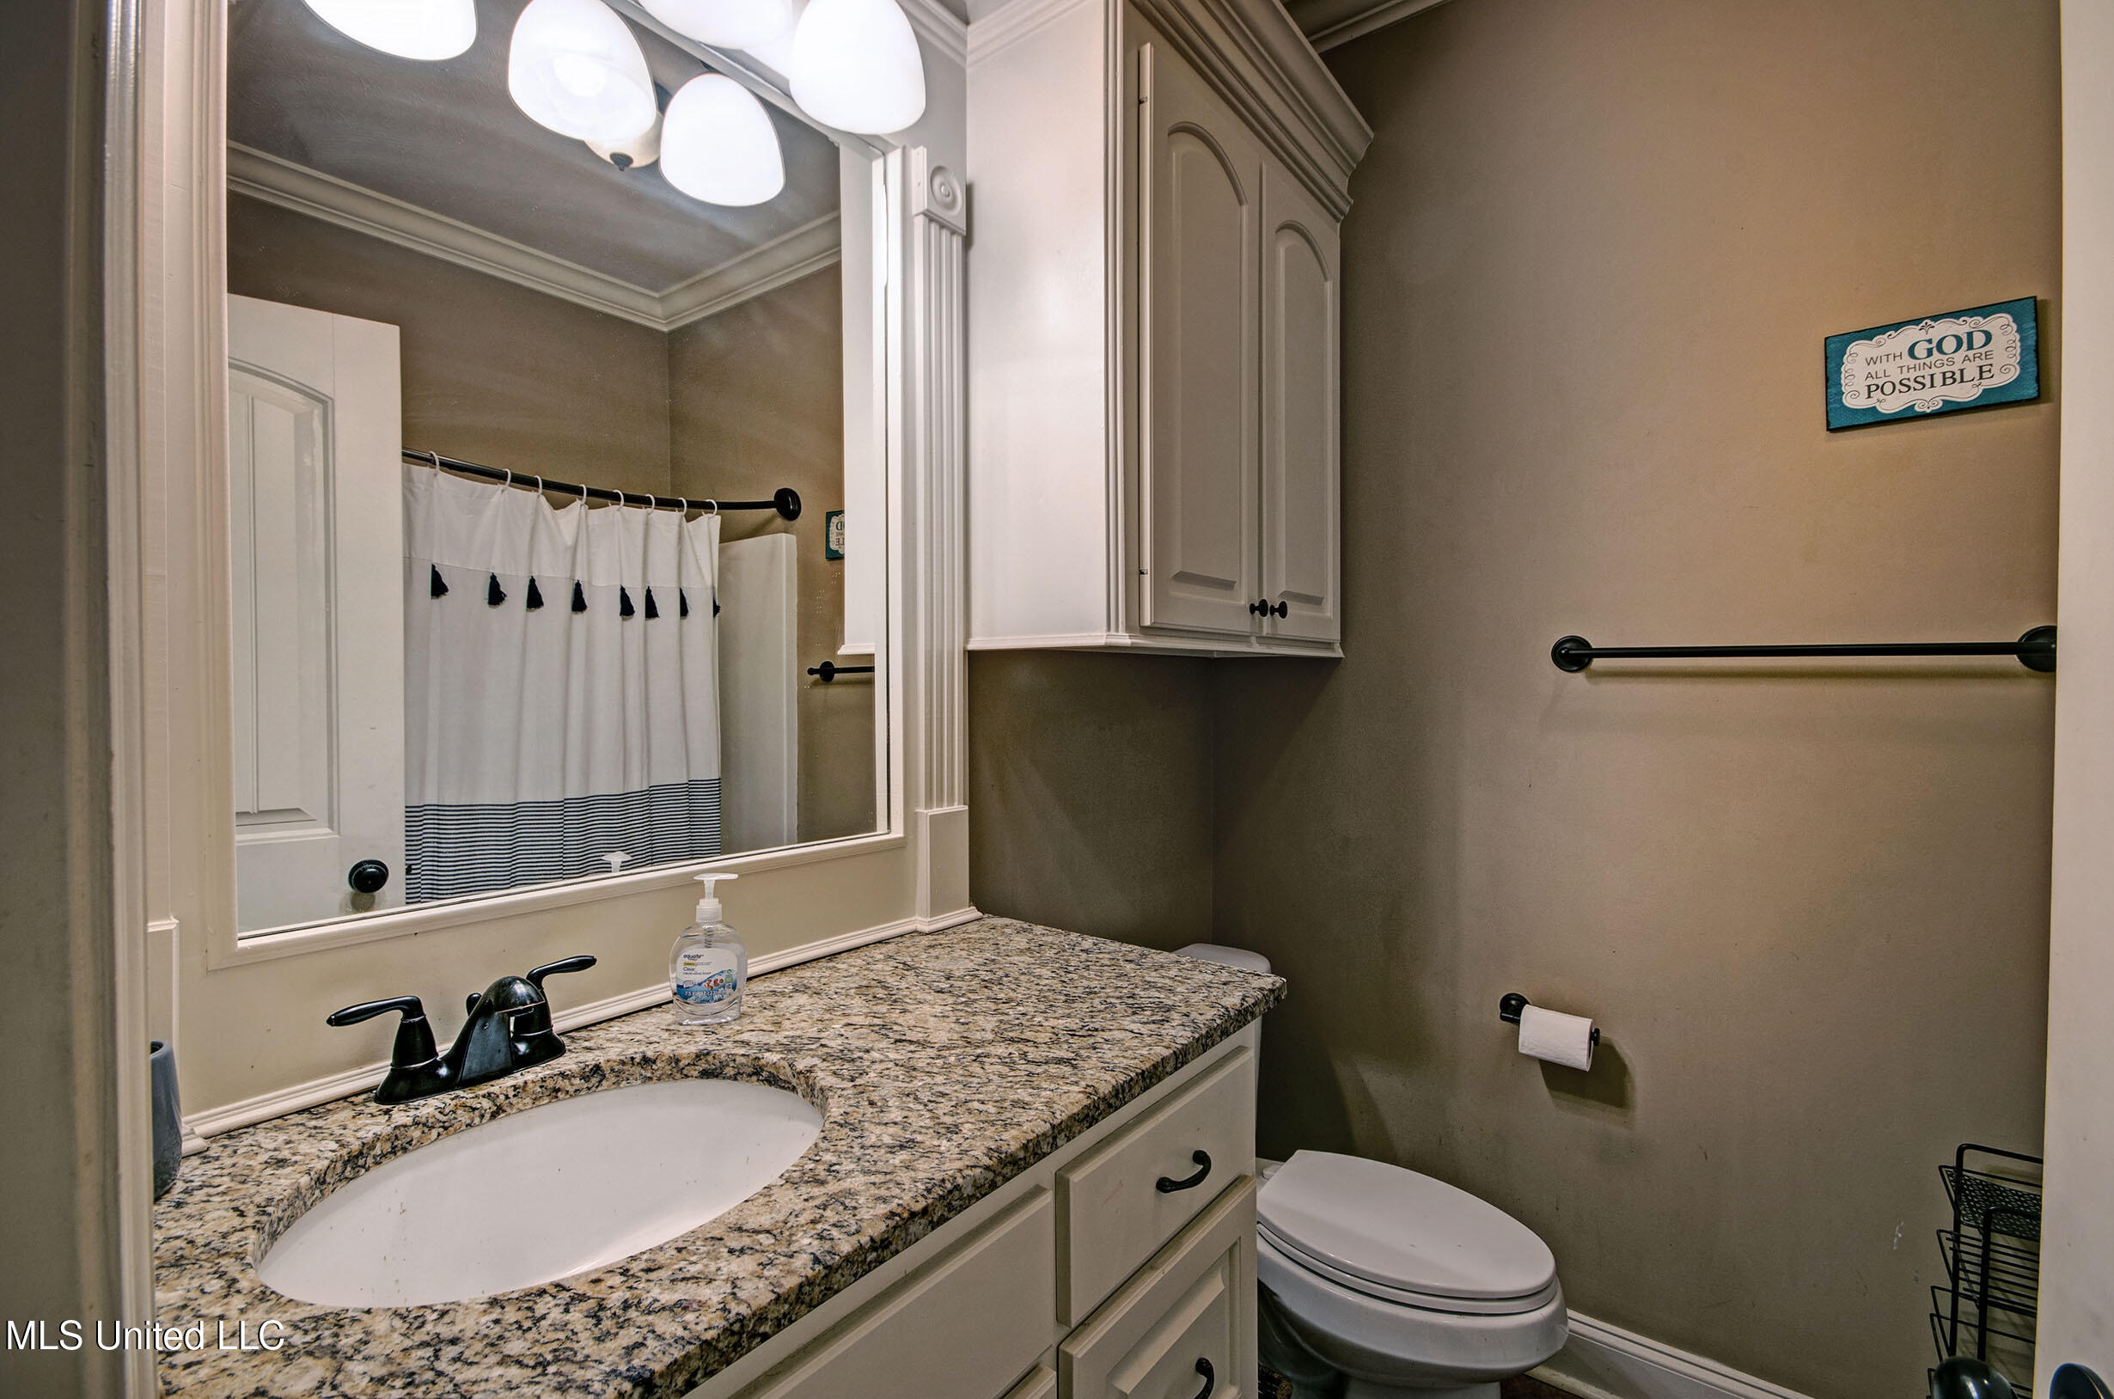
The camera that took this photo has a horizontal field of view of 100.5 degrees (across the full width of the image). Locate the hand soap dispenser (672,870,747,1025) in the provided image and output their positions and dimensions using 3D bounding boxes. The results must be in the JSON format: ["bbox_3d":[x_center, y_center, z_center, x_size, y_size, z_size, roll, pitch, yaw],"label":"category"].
[{"bbox_3d":[-0.383,0.271,0.966,0.085,0.160,0.052,0,1,-12],"label":"hand soap dispenser"}]

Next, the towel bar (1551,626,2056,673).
[{"bbox_3d":[1.175,-0.077,1.419,0.665,0.065,0.070,1,1,36],"label":"towel bar"}]

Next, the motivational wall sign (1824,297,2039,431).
[{"bbox_3d":[1.323,-0.508,1.335,0.231,0.150,0.015,-2,0,36],"label":"motivational wall sign"}]

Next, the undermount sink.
[{"bbox_3d":[-0.374,0.458,0.697,0.345,0.155,0.405,1,1,39],"label":"undermount sink"}]

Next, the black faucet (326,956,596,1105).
[{"bbox_3d":[-0.517,0.300,0.807,0.145,0.106,0.222,1,1,39],"label":"black faucet"}]

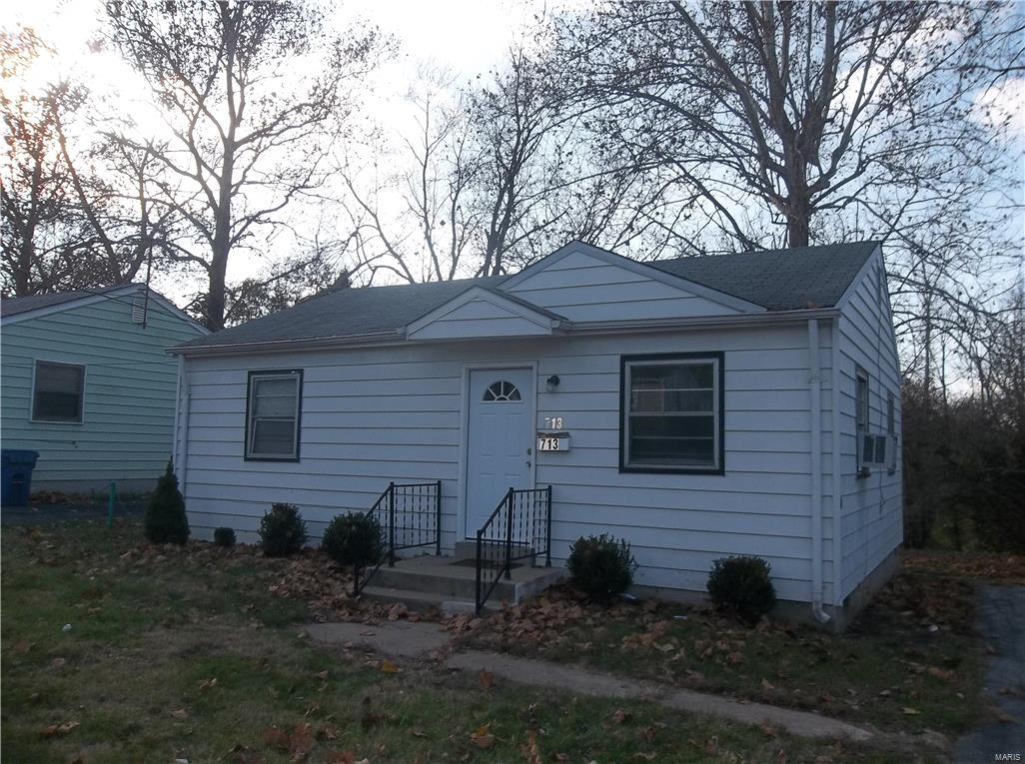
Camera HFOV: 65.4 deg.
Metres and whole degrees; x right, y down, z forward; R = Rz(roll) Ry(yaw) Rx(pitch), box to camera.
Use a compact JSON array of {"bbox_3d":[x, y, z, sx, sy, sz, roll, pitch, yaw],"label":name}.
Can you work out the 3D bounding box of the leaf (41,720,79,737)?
[{"bbox_3d":[-2.519,1.932,4.441,0.130,0.045,0.200,-2,-6,37],"label":"leaf"}]

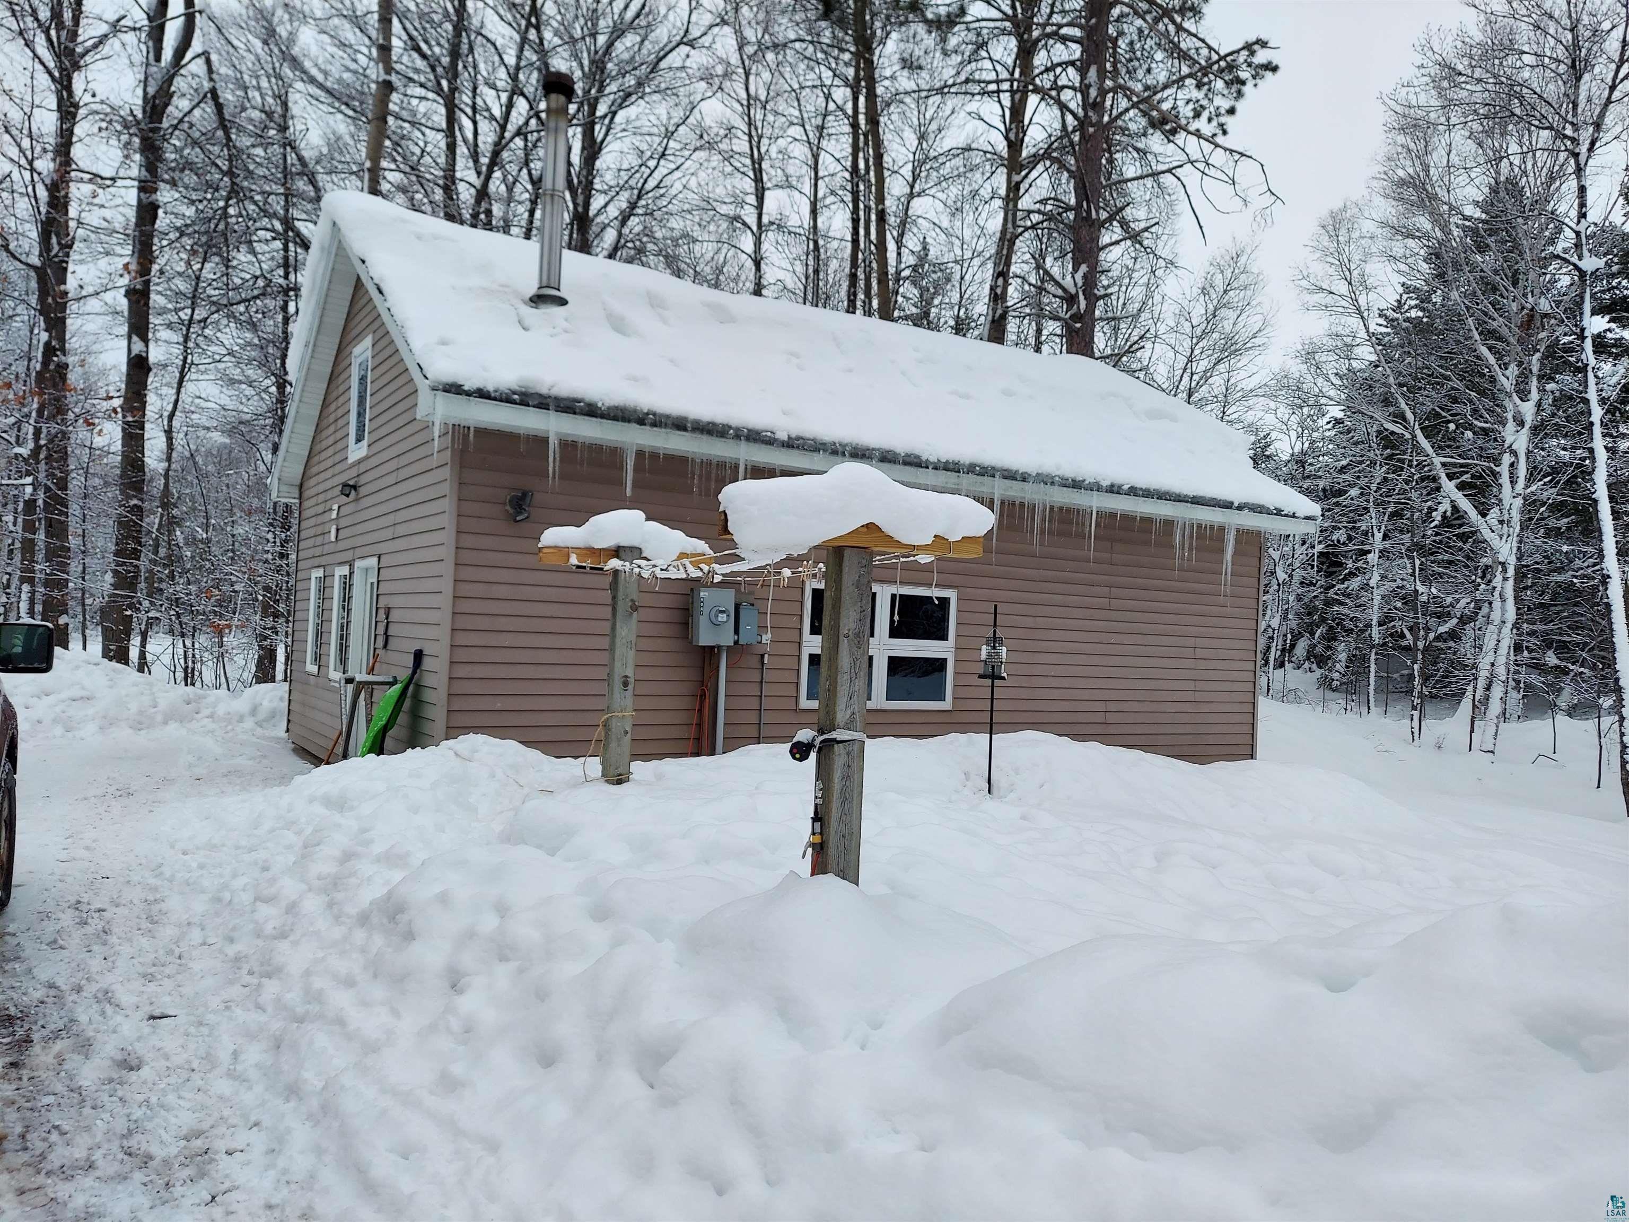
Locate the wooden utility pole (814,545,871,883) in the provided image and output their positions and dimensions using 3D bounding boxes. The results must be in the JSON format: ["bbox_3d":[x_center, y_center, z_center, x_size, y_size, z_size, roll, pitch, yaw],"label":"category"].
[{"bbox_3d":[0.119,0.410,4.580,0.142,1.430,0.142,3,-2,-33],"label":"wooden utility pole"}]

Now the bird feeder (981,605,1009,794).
[{"bbox_3d":[1.140,0.568,7.200,0.175,1.200,0.180,2,-1,3],"label":"bird feeder"}]

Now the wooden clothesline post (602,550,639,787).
[{"bbox_3d":[-1.148,0.322,6.650,0.142,1.420,0.142,3,-2,-33],"label":"wooden clothesline post"}]

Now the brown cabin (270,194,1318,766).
[{"bbox_3d":[-0.614,-0.961,14.349,10.451,5.850,8.422,3,-2,-33],"label":"brown cabin"}]

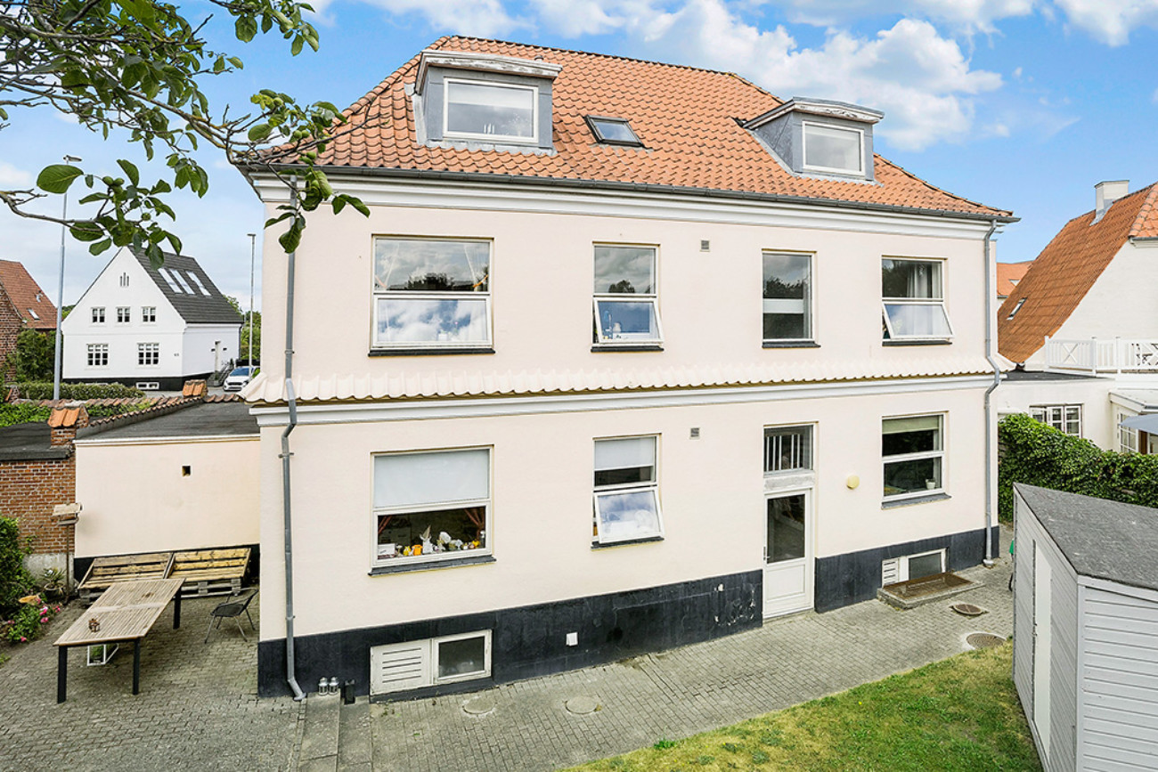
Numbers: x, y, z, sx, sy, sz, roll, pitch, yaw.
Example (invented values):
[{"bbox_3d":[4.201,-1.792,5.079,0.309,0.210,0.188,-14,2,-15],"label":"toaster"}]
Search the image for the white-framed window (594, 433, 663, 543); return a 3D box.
[{"bbox_3d":[0.716,1.542,8.069,1.041,1.579,0.280,-1,3,-17],"label":"white-framed window"}]

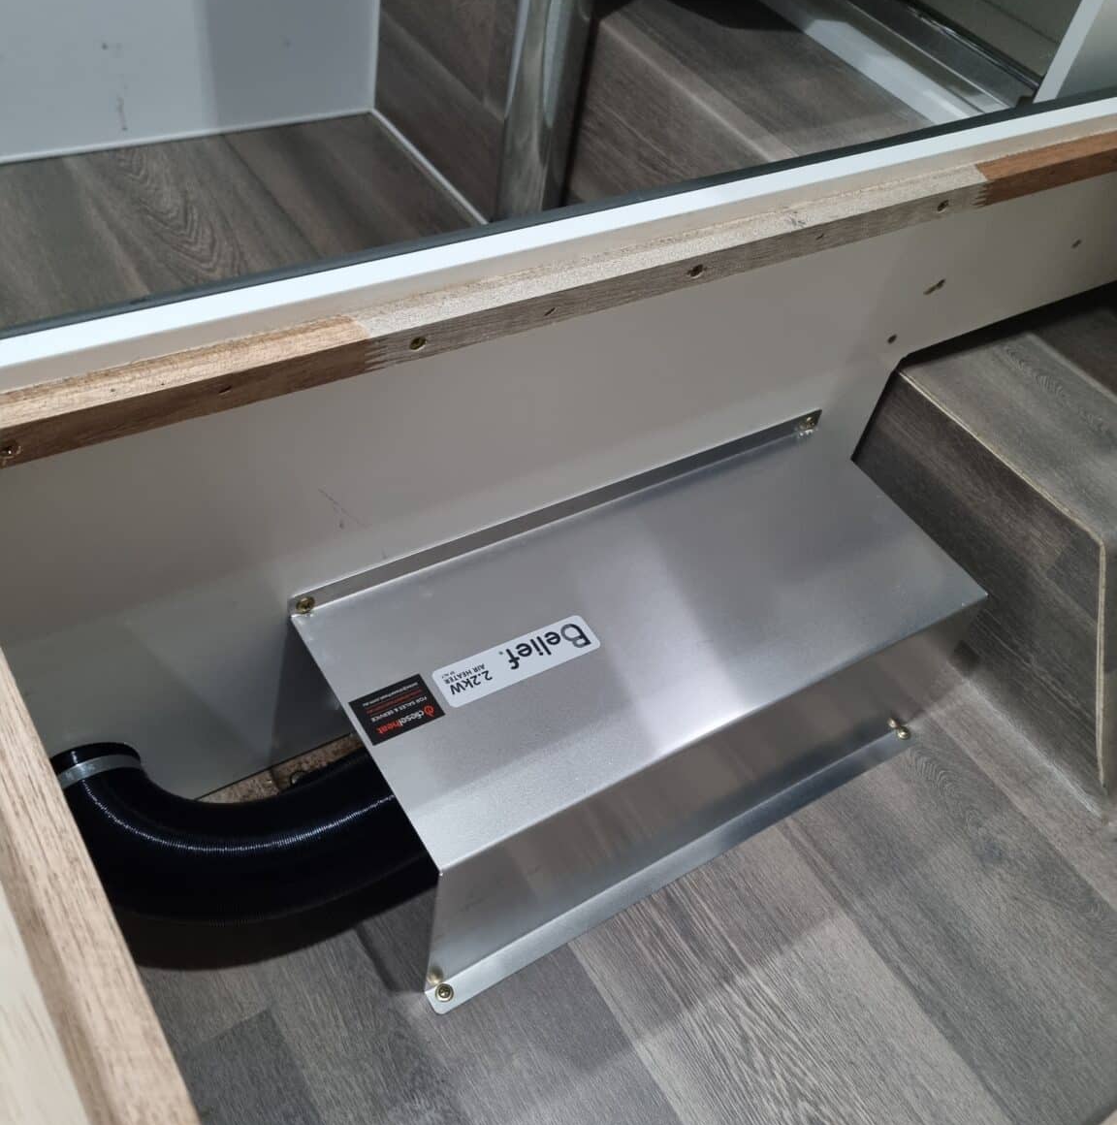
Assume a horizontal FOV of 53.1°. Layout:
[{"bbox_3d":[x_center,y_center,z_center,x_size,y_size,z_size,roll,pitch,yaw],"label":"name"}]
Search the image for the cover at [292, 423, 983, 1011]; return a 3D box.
[{"bbox_3d":[0.060,0.076,0.735,0.410,0.171,0.193,-21,54,-27],"label":"cover"}]

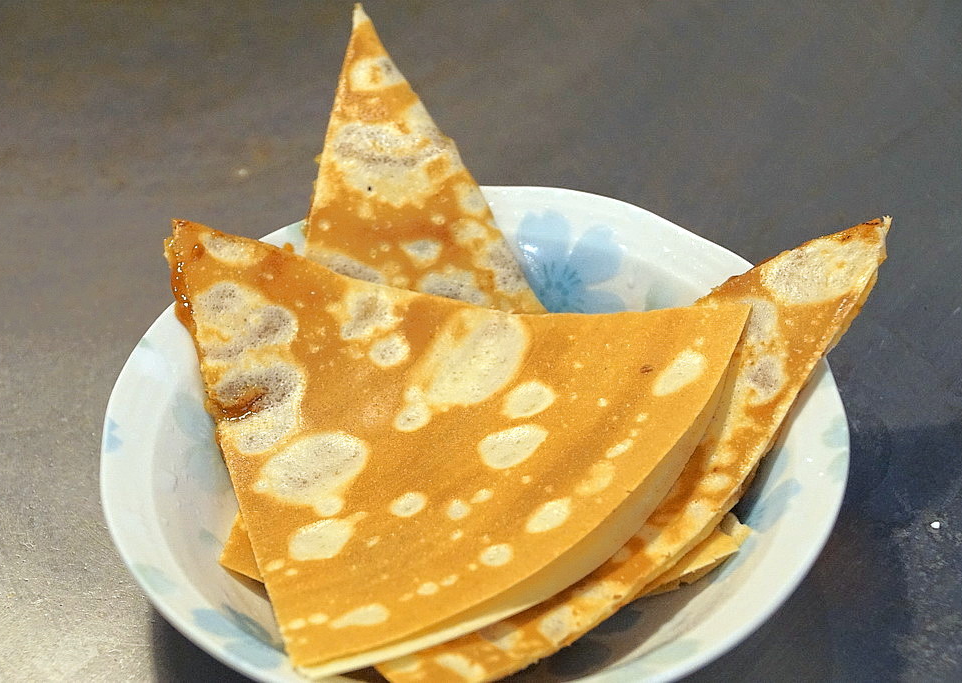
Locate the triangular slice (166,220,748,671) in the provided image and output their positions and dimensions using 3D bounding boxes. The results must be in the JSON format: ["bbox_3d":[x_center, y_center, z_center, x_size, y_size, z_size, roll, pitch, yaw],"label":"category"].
[{"bbox_3d":[-0.002,0.027,0.727,0.137,0.024,0.134,1,46,-7],"label":"triangular slice"}]

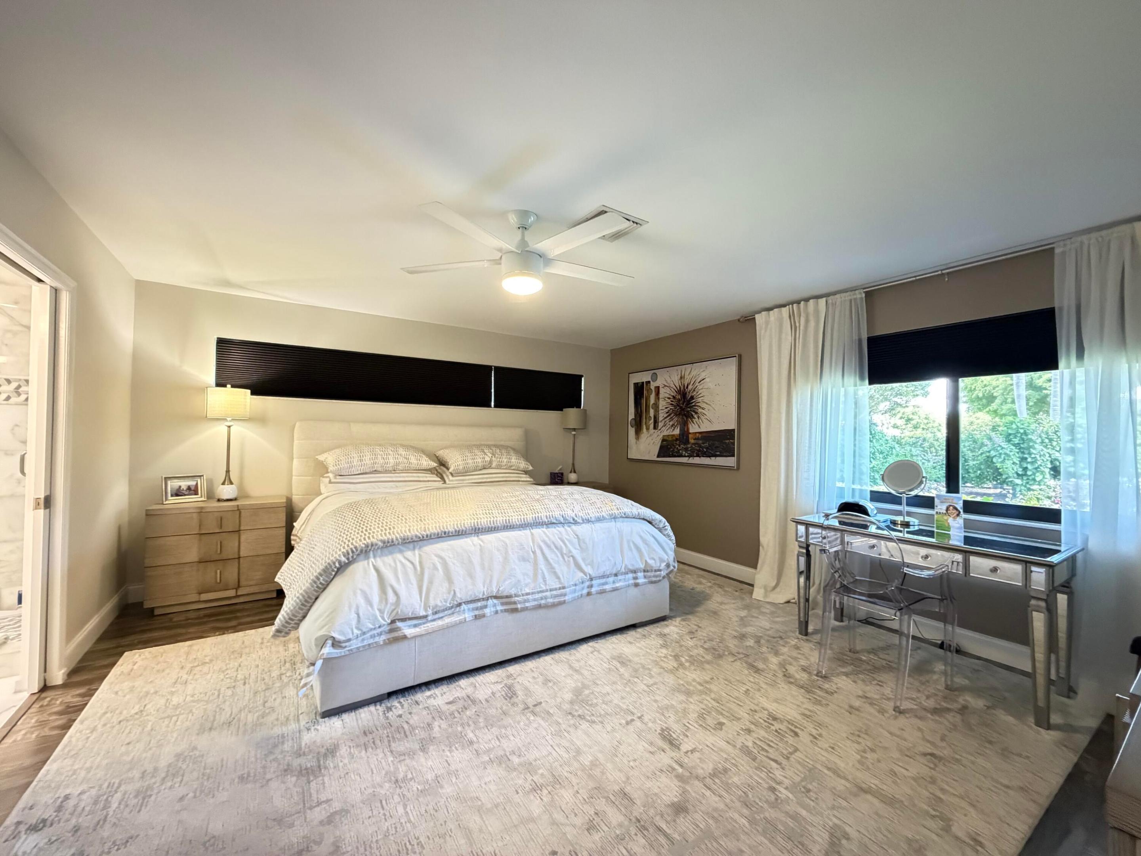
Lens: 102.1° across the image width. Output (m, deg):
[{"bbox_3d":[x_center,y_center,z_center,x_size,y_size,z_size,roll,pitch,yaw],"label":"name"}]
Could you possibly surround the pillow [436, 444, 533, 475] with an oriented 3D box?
[{"bbox_3d":[-0.857,0.287,4.589,0.891,0.203,0.498,1,9,-33],"label":"pillow"}]

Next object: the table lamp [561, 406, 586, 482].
[{"bbox_3d":[0.047,0.202,5.384,0.278,0.884,0.278,1,-1,-33],"label":"table lamp"}]

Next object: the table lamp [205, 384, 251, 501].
[{"bbox_3d":[-2.671,0.113,3.606,0.278,0.895,0.278,1,-1,-33],"label":"table lamp"}]

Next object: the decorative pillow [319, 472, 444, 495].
[{"bbox_3d":[-1.651,0.443,4.061,0.943,0.157,0.511,1,-1,-33],"label":"decorative pillow"}]

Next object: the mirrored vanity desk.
[{"bbox_3d":[2.077,1.002,2.752,0.629,0.758,1.251,1,-1,-33],"label":"mirrored vanity desk"}]

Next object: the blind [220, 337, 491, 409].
[{"bbox_3d":[-1.869,-0.480,4.401,2.405,0.455,0.053,1,-1,-32],"label":"blind"}]

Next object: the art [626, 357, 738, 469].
[{"bbox_3d":[1.106,-0.142,4.860,0.059,1.038,1.565,1,-1,-32],"label":"art"}]

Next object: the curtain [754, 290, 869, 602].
[{"bbox_3d":[1.789,0.200,3.558,0.197,2.360,0.855,1,-1,-32],"label":"curtain"}]

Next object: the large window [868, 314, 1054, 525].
[{"bbox_3d":[2.404,-0.065,2.900,0.105,1.180,1.499,1,-1,-32],"label":"large window"}]

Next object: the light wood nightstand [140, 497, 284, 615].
[{"bbox_3d":[-2.678,0.937,3.553,0.815,0.744,0.473,1,-1,-32],"label":"light wood nightstand"}]

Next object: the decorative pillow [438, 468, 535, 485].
[{"bbox_3d":[-0.859,0.454,4.579,0.904,0.151,0.511,1,-1,-33],"label":"decorative pillow"}]

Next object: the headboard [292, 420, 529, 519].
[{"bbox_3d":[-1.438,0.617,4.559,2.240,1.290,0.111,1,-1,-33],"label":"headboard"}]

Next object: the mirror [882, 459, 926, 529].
[{"bbox_3d":[2.139,0.407,2.949,0.150,0.410,0.245,2,-1,-42],"label":"mirror"}]

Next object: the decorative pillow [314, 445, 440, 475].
[{"bbox_3d":[-1.671,0.256,4.056,0.917,0.203,0.498,1,9,-33],"label":"decorative pillow"}]

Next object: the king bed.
[{"bbox_3d":[-0.817,0.660,3.643,2.367,1.348,2.275,1,-1,-32],"label":"king bed"}]

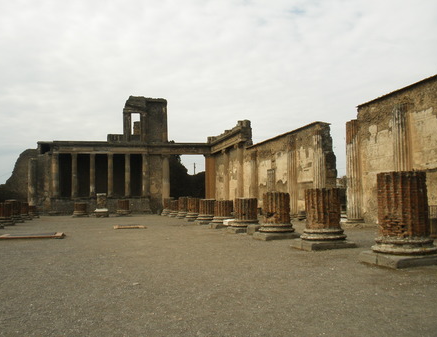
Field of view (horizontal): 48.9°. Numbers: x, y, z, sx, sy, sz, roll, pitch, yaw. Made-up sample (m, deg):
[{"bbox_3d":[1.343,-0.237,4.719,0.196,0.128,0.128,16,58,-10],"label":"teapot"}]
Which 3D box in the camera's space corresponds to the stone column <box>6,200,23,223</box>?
[{"bbox_3d":[-15.248,3.249,36.255,1.482,1.691,1.482,1,-4,-14],"label":"stone column"}]

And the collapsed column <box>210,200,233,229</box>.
[{"bbox_3d":[0.340,2.609,27.392,1.482,1.540,1.482,0,-4,0],"label":"collapsed column"}]

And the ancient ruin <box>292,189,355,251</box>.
[{"bbox_3d":[3.360,1.599,15.393,1.482,1.895,1.482,1,-4,-14],"label":"ancient ruin"}]

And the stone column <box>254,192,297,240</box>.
[{"bbox_3d":[2.353,1.903,19.395,1.482,1.841,1.482,1,-4,-14],"label":"stone column"}]

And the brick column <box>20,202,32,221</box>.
[{"bbox_3d":[-16.254,3.625,40.252,1.482,1.494,1.482,1,-4,-14],"label":"brick column"}]

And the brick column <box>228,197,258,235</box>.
[{"bbox_3d":[1.347,2.282,23.391,1.482,1.638,1.482,1,-4,-14],"label":"brick column"}]

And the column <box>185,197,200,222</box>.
[{"bbox_3d":[-1.675,3.082,35.404,1.482,1.706,1.482,1,-4,-14],"label":"column"}]

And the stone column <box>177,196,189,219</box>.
[{"bbox_3d":[-2.682,3.306,39.411,1.482,1.814,1.482,1,-4,-14],"label":"stone column"}]

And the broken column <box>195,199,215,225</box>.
[{"bbox_3d":[-0.667,2.846,31.398,1.482,1.621,1.482,1,-4,-14],"label":"broken column"}]

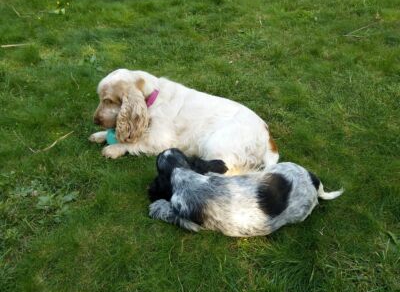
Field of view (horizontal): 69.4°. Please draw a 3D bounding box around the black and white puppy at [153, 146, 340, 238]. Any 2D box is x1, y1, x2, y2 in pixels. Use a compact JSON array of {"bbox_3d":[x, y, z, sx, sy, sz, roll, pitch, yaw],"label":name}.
[{"bbox_3d":[0.145,0.129,1.002,0.610,0.215,0.270,0,40,0],"label":"black and white puppy"}]

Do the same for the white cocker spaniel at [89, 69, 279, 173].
[{"bbox_3d":[-0.045,-0.122,1.203,0.770,0.340,0.300,12,41,14],"label":"white cocker spaniel"}]

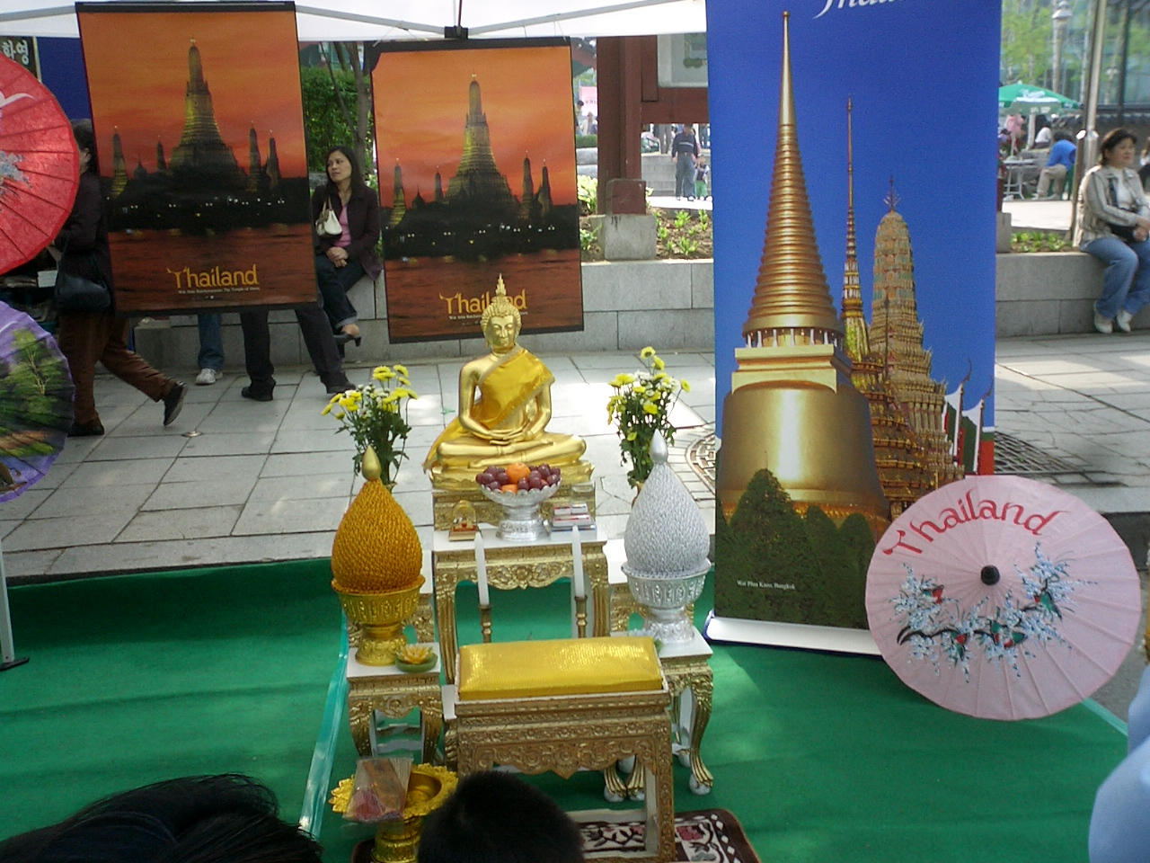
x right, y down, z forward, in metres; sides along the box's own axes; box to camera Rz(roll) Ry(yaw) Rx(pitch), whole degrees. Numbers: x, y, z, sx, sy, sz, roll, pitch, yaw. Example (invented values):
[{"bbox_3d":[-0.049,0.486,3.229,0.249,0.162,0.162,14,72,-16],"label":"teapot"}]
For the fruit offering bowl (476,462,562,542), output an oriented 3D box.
[{"bbox_3d":[-0.141,0.173,3.194,0.221,0.193,0.221,-2,13,0],"label":"fruit offering bowl"}]

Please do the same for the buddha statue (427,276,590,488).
[{"bbox_3d":[-0.191,-0.145,3.308,0.450,0.550,0.260,-3,13,-8],"label":"buddha statue"}]

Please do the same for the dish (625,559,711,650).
[{"bbox_3d":[0.234,0.428,3.078,0.226,0.180,0.226,-1,13,0],"label":"dish"}]

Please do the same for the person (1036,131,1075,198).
[{"bbox_3d":[8.835,-4.906,22.562,0.630,1.200,0.480,-6,14,-18],"label":"person"}]

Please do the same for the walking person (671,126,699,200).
[{"bbox_3d":[2.342,-5.758,26.005,0.570,1.700,0.380,-2,13,0],"label":"walking person"}]

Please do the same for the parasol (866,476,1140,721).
[{"bbox_3d":[1.280,0.531,3.695,0.766,0.766,0.520,-16,-34,13],"label":"parasol"}]

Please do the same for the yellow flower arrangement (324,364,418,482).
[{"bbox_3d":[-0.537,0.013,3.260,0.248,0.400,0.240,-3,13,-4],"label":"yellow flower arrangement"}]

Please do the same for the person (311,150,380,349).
[{"bbox_3d":[-1.444,-1.151,7.816,0.500,1.300,0.680,0,13,4],"label":"person"}]

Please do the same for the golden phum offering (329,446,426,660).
[{"bbox_3d":[-0.485,0.303,3.002,0.229,0.537,0.229,-3,13,-4],"label":"golden phum offering"}]

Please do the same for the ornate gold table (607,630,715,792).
[{"bbox_3d":[0.217,0.705,3.103,0.225,0.375,0.190,-3,13,-8],"label":"ornate gold table"}]

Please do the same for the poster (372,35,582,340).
[{"bbox_3d":[-0.297,-0.746,3.830,0.612,0.905,0.020,-4,11,-8],"label":"poster"}]

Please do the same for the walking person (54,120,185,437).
[{"bbox_3d":[-2.289,-0.768,6.142,0.620,1.560,0.500,-3,13,-8],"label":"walking person"}]

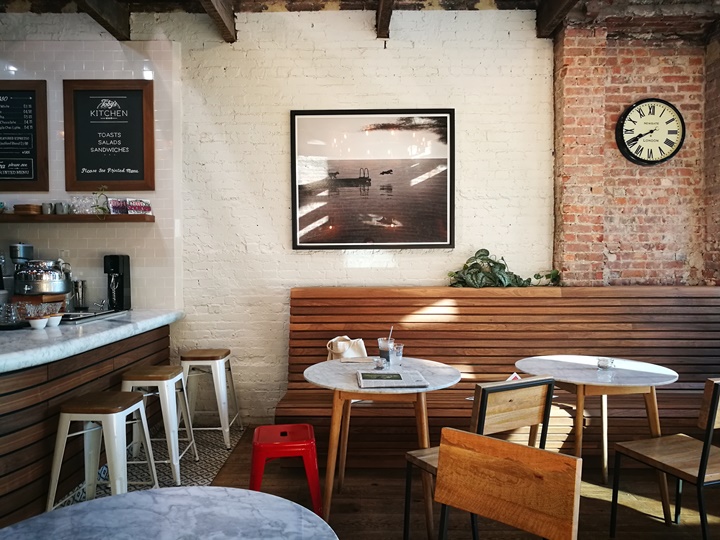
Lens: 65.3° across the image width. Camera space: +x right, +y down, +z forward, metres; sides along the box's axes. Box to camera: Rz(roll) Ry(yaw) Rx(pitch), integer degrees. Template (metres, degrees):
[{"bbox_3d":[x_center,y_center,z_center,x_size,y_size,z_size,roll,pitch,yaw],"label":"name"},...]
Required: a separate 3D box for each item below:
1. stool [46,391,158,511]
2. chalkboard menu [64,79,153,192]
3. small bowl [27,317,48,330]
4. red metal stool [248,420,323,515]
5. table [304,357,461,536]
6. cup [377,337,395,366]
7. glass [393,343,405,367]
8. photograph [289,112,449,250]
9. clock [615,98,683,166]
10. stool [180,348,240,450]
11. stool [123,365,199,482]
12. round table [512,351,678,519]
[{"bbox_3d":[-1.286,0.970,2.831,0.434,0.638,0.434,0,2,5],"label":"stool"},{"bbox_3d":[-1.950,-1.047,4.395,0.684,0.858,0.035,0,2,0],"label":"chalkboard menu"},{"bbox_3d":[-1.923,0.319,3.364,0.104,0.066,0.104,0,2,0],"label":"small bowl"},{"bbox_3d":[-0.385,1.063,2.876,0.392,0.452,0.392,0,2,-8],"label":"red metal stool"},{"bbox_3d":[0.117,0.909,2.920,0.807,0.759,0.807,0,2,0],"label":"table"},{"bbox_3d":[0.144,0.451,3.097,0.090,0.147,0.090,0,2,0],"label":"cup"},{"bbox_3d":[0.209,0.466,3.062,0.064,0.119,0.064,0,2,0],"label":"glass"},{"bbox_3d":[0.110,-0.711,4.439,1.281,1.090,0.040,0,2,0],"label":"photograph"},{"bbox_3d":[2.165,-1.023,4.191,0.497,0.497,0.085,0,2,0],"label":"clock"},{"bbox_3d":[-1.120,0.928,4.115,0.434,0.638,0.434,0,2,0],"label":"stool"},{"bbox_3d":[-1.283,0.948,3.513,0.434,0.638,0.434,0,2,0],"label":"stool"},{"bbox_3d":[1.252,0.906,3.030,0.807,0.759,0.807,0,2,0],"label":"round table"}]

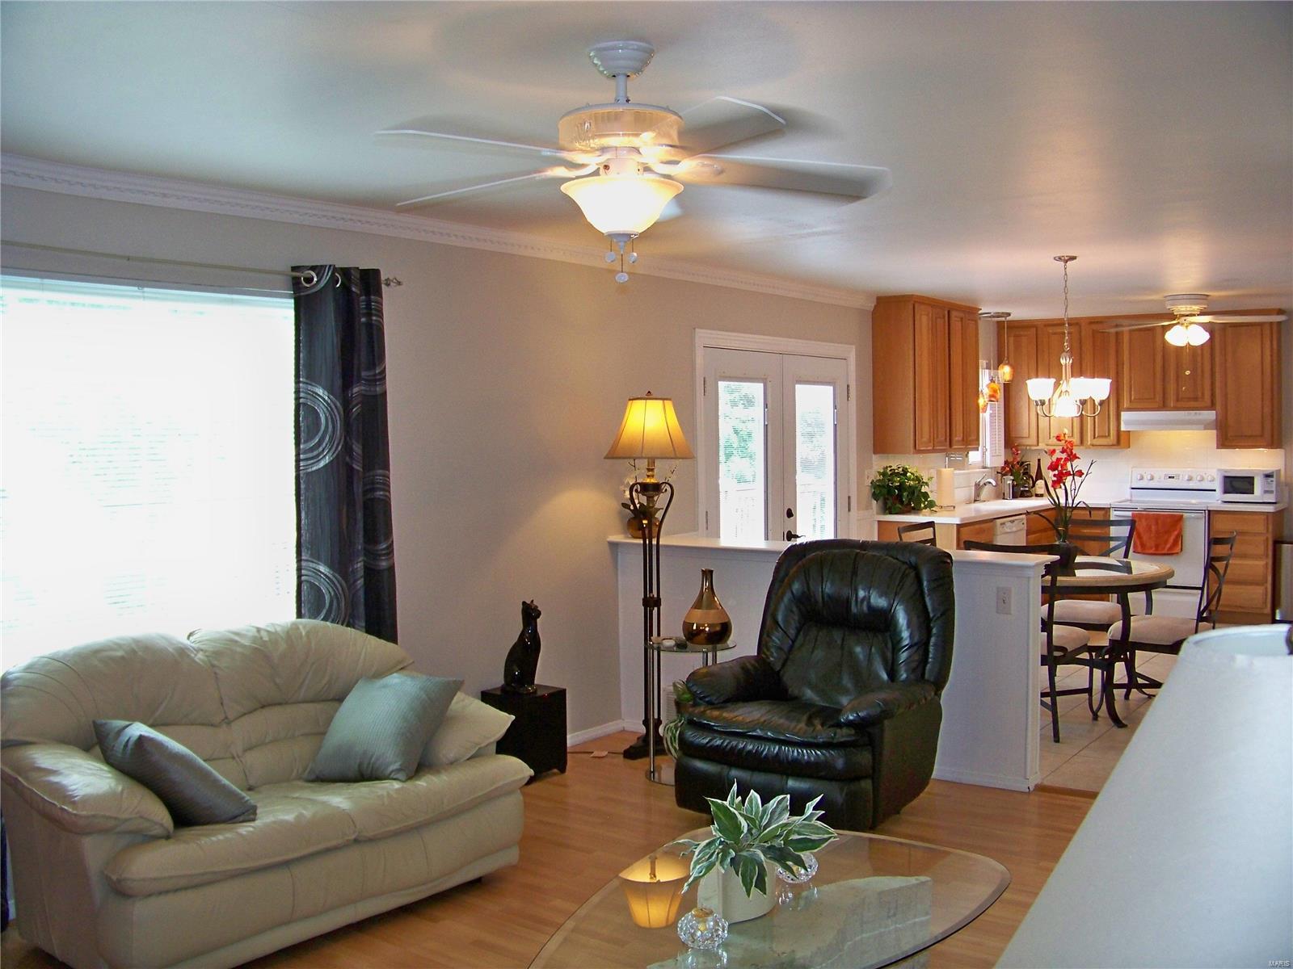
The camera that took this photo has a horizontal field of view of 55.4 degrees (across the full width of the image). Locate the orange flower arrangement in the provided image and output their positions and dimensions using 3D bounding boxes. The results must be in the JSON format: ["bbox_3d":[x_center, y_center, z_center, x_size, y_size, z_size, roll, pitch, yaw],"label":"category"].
[{"bbox_3d":[2.483,0.022,7.291,0.340,0.678,0.300,1,3,36],"label":"orange flower arrangement"}]

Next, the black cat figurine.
[{"bbox_3d":[-0.550,0.704,5.403,0.160,0.405,0.110,1,3,33],"label":"black cat figurine"}]

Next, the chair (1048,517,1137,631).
[{"bbox_3d":[2.722,0.726,7.667,0.520,1.000,0.600,1,3,36],"label":"chair"}]

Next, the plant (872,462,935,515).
[{"bbox_3d":[1.922,0.050,9.037,0.440,0.360,0.420,1,4,35],"label":"plant"}]

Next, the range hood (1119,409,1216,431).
[{"bbox_3d":[4.131,-0.501,9.742,0.740,0.155,0.460,1,4,35],"label":"range hood"}]

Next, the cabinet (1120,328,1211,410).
[{"bbox_3d":[4.472,-0.994,10.465,0.760,0.750,0.320,1,3,36],"label":"cabinet"}]

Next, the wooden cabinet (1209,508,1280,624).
[{"bbox_3d":[4.545,0.593,9.306,0.470,0.890,0.600,1,3,38],"label":"wooden cabinet"}]

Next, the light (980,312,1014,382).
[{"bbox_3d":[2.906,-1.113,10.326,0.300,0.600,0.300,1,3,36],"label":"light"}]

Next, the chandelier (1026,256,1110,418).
[{"bbox_3d":[2.189,-0.762,6.418,0.440,0.840,0.440,1,3,38],"label":"chandelier"}]

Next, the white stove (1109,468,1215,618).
[{"bbox_3d":[4.083,0.448,9.736,0.750,1.170,0.670,1,4,35],"label":"white stove"}]

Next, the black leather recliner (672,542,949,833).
[{"bbox_3d":[0.720,0.792,5.067,0.870,1.050,0.910,1,3,31],"label":"black leather recliner"}]

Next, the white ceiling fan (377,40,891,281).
[{"bbox_3d":[-0.055,-0.755,2.866,1.280,0.560,1.280,1,4,35],"label":"white ceiling fan"}]

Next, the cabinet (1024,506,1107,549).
[{"bbox_3d":[3.474,0.593,10.031,0.680,0.870,0.620,1,4,35],"label":"cabinet"}]

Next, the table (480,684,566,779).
[{"bbox_3d":[-0.544,1.112,5.549,0.280,0.395,0.270,1,3,33],"label":"table"}]

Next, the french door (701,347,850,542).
[{"bbox_3d":[0.820,0.202,7.417,0.090,1.970,1.597,1,3,38],"label":"french door"}]

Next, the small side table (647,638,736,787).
[{"bbox_3d":[0.201,1.001,5.454,0.400,0.610,0.400,-1,3,0],"label":"small side table"}]

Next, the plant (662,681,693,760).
[{"bbox_3d":[0.201,1.008,5.270,0.250,0.340,0.250,1,3,38],"label":"plant"}]

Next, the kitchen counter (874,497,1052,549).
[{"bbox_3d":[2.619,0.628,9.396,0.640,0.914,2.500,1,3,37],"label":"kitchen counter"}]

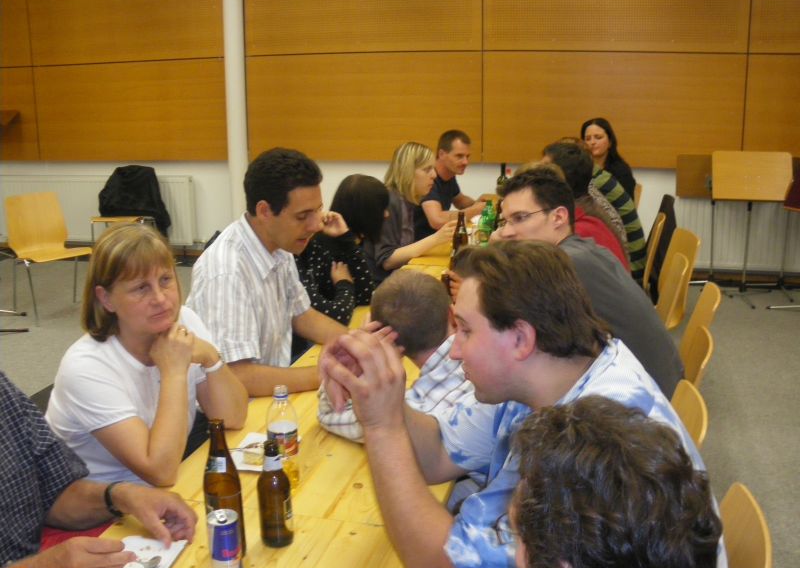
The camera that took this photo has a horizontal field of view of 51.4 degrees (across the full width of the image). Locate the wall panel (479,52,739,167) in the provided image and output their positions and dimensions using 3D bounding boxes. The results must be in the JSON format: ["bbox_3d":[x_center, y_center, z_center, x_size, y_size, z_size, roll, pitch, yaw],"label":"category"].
[{"bbox_3d":[1.685,-1.370,6.552,2.080,0.910,0.050,3,14,14],"label":"wall panel"}]

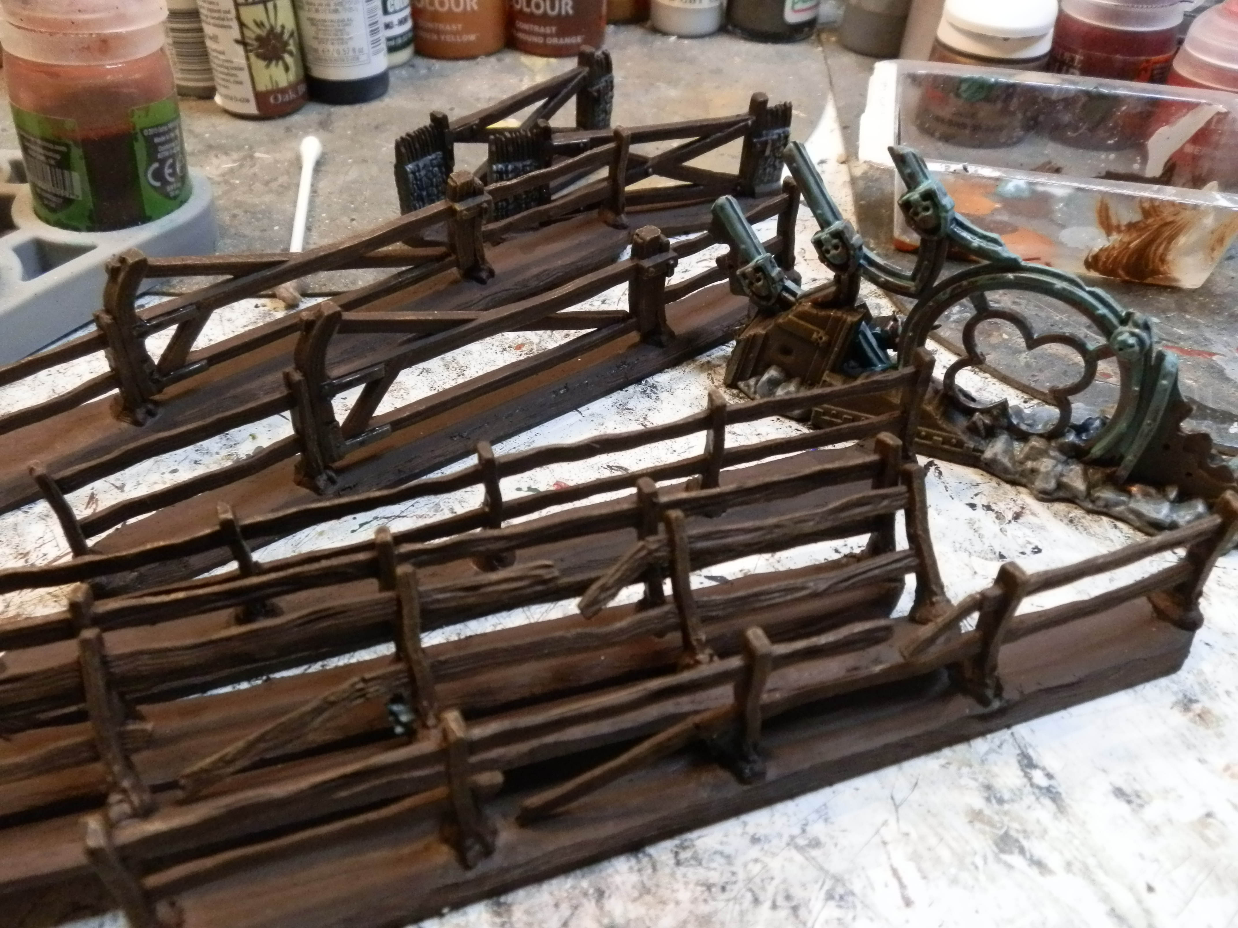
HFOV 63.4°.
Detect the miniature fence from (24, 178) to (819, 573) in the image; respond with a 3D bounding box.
[{"bbox_3d":[-0.019,-0.022,0.163,0.141,0.033,0.015,-26,47,-29],"label":"miniature fence"}]

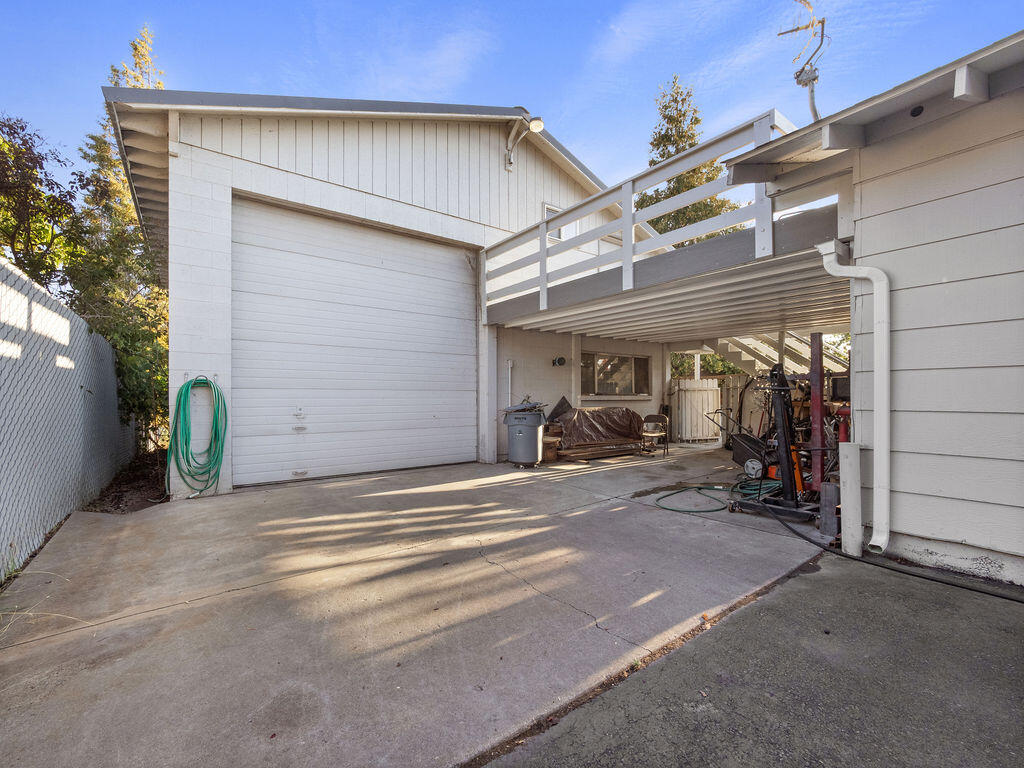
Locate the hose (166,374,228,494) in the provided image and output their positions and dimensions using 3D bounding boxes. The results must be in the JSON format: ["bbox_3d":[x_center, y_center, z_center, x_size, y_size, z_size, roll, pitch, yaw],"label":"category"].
[{"bbox_3d":[-3.676,0.614,4.840,0.580,1.420,0.160,1,-1,-35],"label":"hose"}]

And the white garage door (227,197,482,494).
[{"bbox_3d":[-2.115,-0.515,6.355,3.660,3.720,0.100,1,-1,-35],"label":"white garage door"}]

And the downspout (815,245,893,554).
[{"bbox_3d":[2.630,0.040,3.210,0.200,2.400,0.430,1,-1,-38],"label":"downspout"}]

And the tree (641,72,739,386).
[{"bbox_3d":[6.700,-5.000,15.800,4.400,13.300,4.400,0,-1,23],"label":"tree"}]

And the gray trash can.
[{"bbox_3d":[0.221,0.935,7.040,0.670,0.950,0.640,0,-1,0],"label":"gray trash can"}]

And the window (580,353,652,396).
[{"bbox_3d":[2.364,-0.200,9.200,2.320,0.950,0.120,1,-1,-35],"label":"window"}]

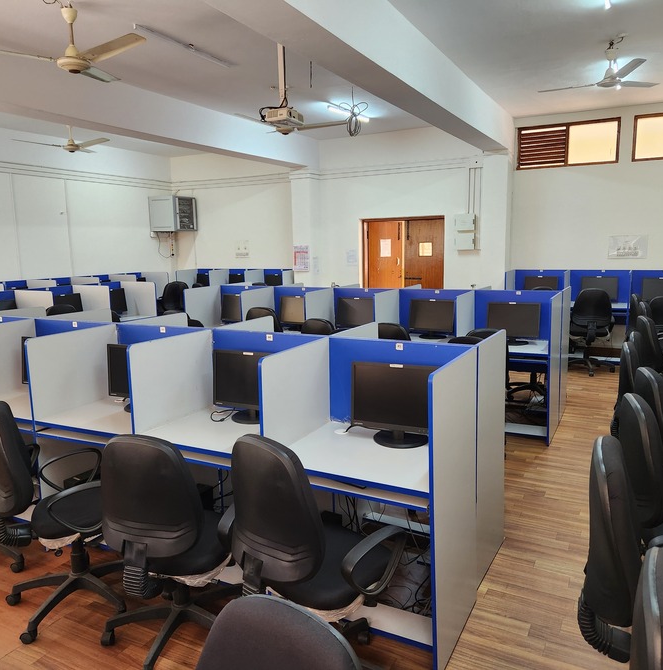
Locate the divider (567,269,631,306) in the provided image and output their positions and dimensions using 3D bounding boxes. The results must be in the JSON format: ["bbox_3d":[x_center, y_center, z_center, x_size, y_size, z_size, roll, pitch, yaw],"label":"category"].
[{"bbox_3d":[3.616,-0.660,8.052,0.780,0.440,0.030,3,10,27],"label":"divider"}]

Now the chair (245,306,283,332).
[{"bbox_3d":[-0.533,0.267,5.644,0.600,1.030,0.600,4,10,32],"label":"chair"}]

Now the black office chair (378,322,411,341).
[{"bbox_3d":[0.597,0.382,4.824,0.600,1.000,0.600,3,10,25],"label":"black office chair"}]

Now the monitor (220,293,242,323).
[{"bbox_3d":[-1.007,-0.259,6.535,0.440,0.355,0.215,3,10,27],"label":"monitor"}]

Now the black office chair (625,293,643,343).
[{"bbox_3d":[3.428,0.116,6.278,0.620,1.040,0.600,3,10,27],"label":"black office chair"}]

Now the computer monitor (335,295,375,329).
[{"bbox_3d":[0.270,-0.184,5.626,0.430,0.340,0.200,3,10,27],"label":"computer monitor"}]

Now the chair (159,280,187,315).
[{"bbox_3d":[-2.692,-0.394,10.311,0.600,1.020,0.600,-6,10,-27],"label":"chair"}]

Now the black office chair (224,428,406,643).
[{"bbox_3d":[-0.075,0.803,2.178,0.600,0.990,0.620,6,12,41],"label":"black office chair"}]

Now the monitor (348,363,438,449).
[{"bbox_3d":[0.324,0.312,2.740,0.440,0.355,0.215,3,10,27],"label":"monitor"}]

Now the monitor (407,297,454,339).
[{"bbox_3d":[0.901,-0.148,5.297,0.430,0.340,0.200,4,10,30],"label":"monitor"}]

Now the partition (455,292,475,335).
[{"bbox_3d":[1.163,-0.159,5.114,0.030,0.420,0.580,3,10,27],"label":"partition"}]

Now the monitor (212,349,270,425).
[{"bbox_3d":[-0.404,0.264,3.135,0.440,0.355,0.215,3,10,27],"label":"monitor"}]

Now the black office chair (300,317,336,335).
[{"bbox_3d":[0.036,0.327,5.248,0.600,0.990,0.620,6,12,41],"label":"black office chair"}]

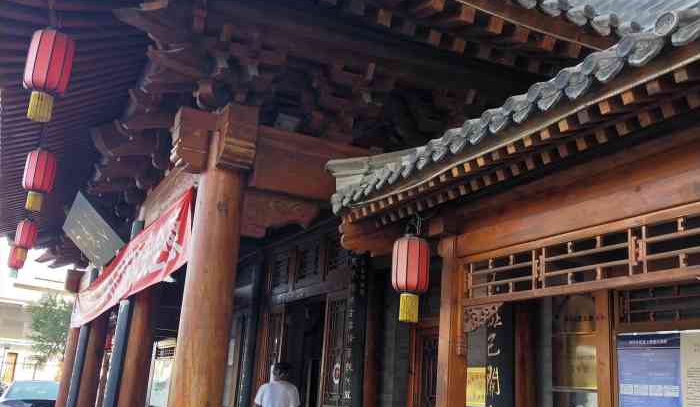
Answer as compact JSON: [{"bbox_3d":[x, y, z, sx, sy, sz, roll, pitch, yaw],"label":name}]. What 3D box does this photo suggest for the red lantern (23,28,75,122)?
[{"bbox_3d":[-1.959,-0.818,4.002,0.282,0.575,0.282,13,-19,-26],"label":"red lantern"}]

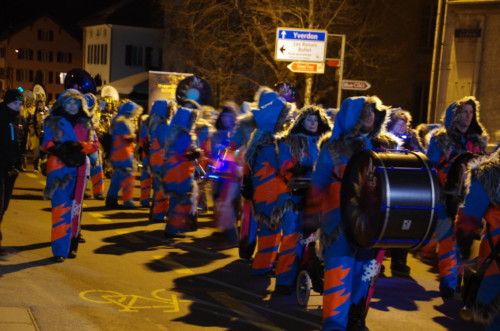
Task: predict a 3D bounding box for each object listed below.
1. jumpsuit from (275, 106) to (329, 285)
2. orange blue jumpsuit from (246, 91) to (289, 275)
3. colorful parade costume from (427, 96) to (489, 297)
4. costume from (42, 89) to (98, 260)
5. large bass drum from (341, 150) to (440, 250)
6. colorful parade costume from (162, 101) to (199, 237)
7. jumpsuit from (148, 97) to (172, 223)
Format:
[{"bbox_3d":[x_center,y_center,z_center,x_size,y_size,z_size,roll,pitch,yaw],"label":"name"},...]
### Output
[{"bbox_3d":[0.489,0.308,9.300,0.540,1.750,0.420,2,4,-20],"label":"jumpsuit"},{"bbox_3d":[0.182,0.172,9.800,0.420,1.820,0.540,1,4,-30],"label":"orange blue jumpsuit"},{"bbox_3d":[1.943,0.298,9.300,0.460,1.850,0.580,7,5,42],"label":"colorful parade costume"},{"bbox_3d":[-1.853,0.093,10.300,0.570,1.770,0.420,1,4,-28],"label":"costume"},{"bbox_3d":[0.989,0.244,7.050,0.440,0.670,0.670,2,4,-21],"label":"large bass drum"},{"bbox_3d":[-0.879,0.090,12.800,0.450,1.700,0.550,2,4,-21],"label":"colorful parade costume"},{"bbox_3d":[-1.301,-0.087,14.500,0.470,1.750,0.550,2,4,-16],"label":"jumpsuit"}]

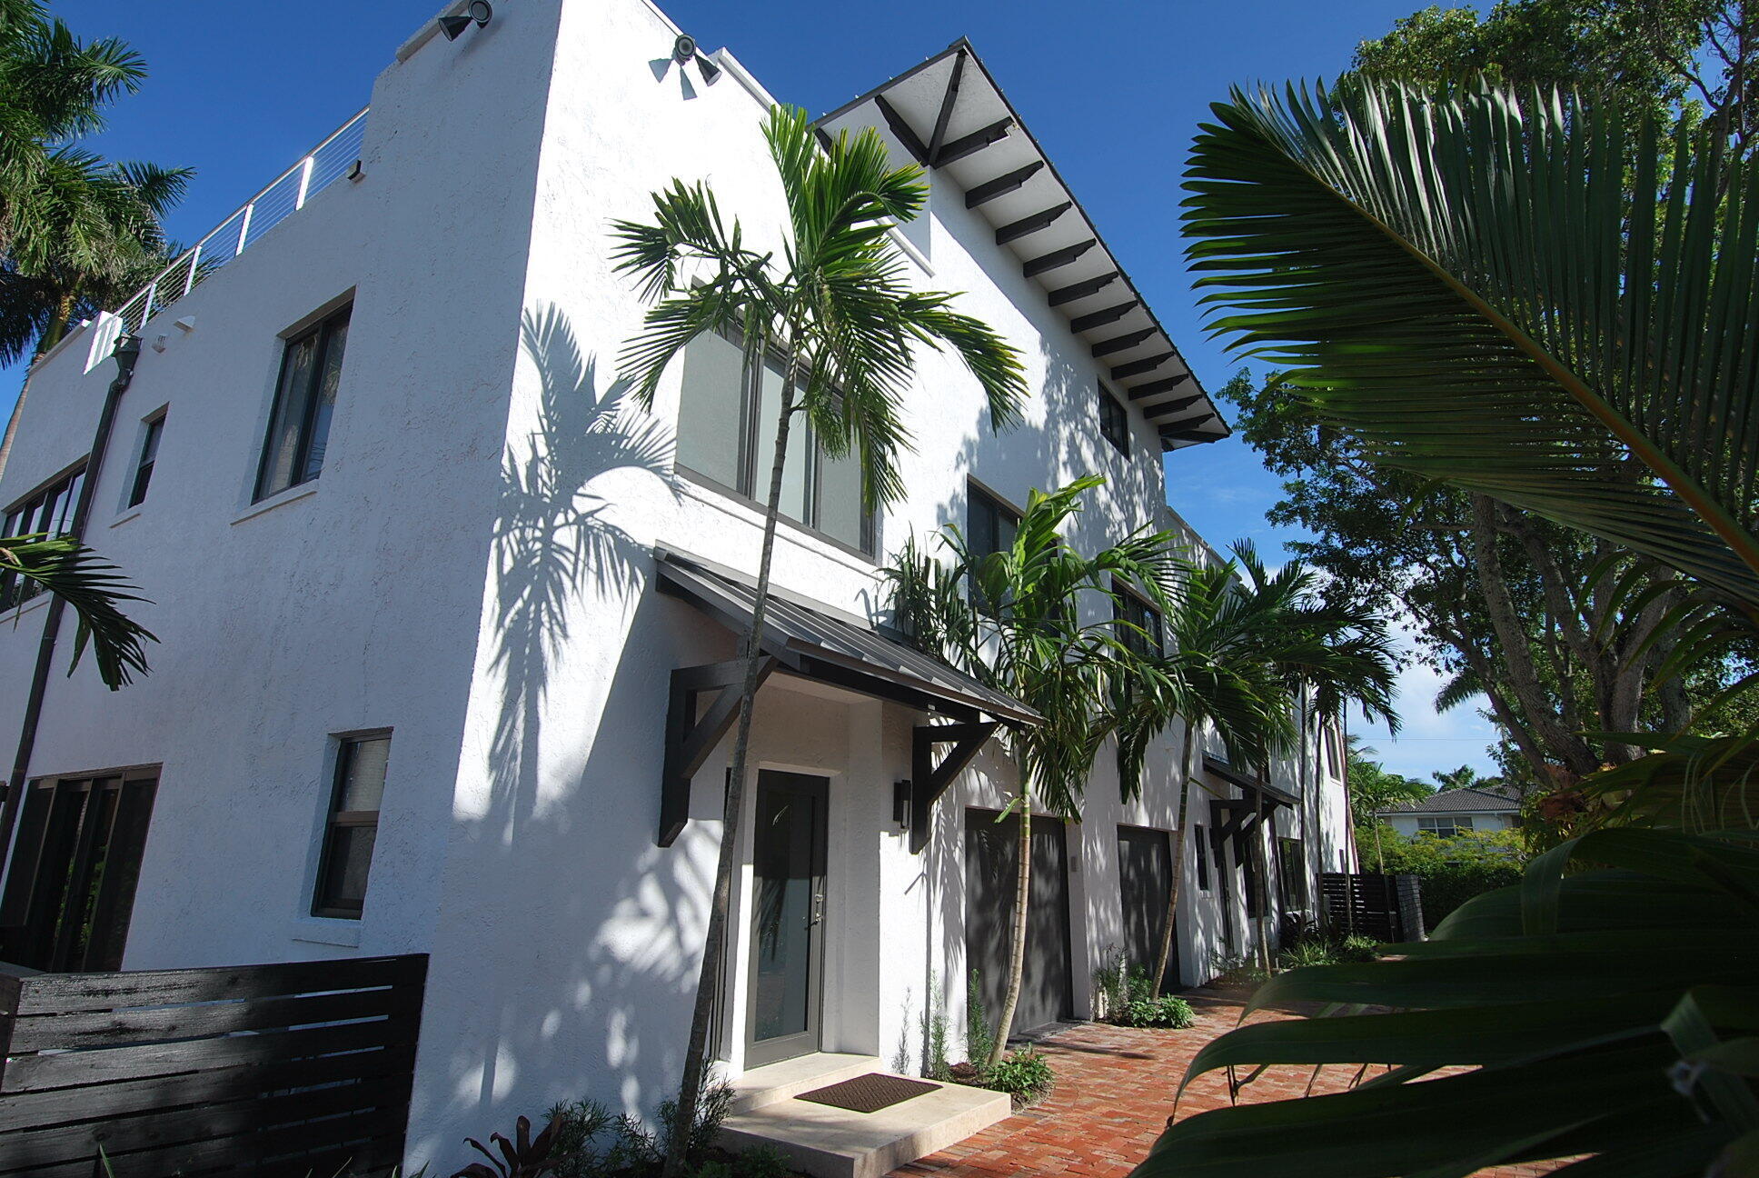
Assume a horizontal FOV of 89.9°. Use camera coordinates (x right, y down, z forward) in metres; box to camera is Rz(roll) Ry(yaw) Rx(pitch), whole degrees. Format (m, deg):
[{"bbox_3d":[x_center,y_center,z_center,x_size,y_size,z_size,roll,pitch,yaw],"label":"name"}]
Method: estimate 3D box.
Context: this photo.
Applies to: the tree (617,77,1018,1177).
[{"bbox_3d":[-0.323,0.105,4.363,2.050,5.750,1.950,-11,-20,33],"label":"tree"}]

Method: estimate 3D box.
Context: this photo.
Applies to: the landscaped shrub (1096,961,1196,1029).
[{"bbox_3d":[3.043,4.574,9.981,0.800,0.500,0.950,-11,-20,33],"label":"landscaped shrub"}]

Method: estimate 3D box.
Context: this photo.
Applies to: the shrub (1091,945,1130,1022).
[{"bbox_3d":[2.649,4.448,10.010,0.380,0.800,0.400,-11,-20,33],"label":"shrub"}]

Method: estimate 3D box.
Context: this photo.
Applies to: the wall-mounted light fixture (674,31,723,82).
[{"bbox_3d":[-1.327,-3.869,6.417,0.210,0.220,0.290,-11,-20,33],"label":"wall-mounted light fixture"}]

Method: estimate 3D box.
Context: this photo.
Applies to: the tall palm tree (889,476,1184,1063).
[{"bbox_3d":[1.558,1.418,7.535,2.150,5.100,2.200,-11,-20,33],"label":"tall palm tree"}]

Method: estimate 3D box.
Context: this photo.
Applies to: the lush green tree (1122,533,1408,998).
[{"bbox_3d":[4.297,2.242,11.028,2.700,5.600,2.900,-11,-20,33],"label":"lush green tree"}]

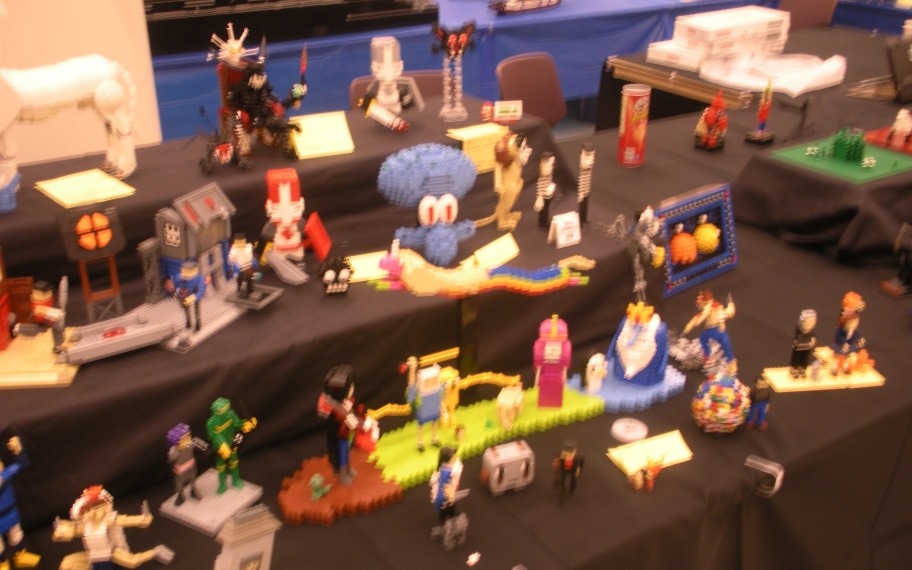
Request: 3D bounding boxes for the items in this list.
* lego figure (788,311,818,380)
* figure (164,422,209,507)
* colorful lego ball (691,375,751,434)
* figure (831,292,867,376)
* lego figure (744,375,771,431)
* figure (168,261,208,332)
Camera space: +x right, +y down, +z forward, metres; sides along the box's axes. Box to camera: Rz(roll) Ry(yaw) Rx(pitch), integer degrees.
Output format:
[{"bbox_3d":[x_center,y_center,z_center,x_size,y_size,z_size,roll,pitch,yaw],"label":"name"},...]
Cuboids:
[{"bbox_3d":[0.588,0.099,1.605,0.035,0.121,0.034,-4,25,-7],"label":"lego figure"},{"bbox_3d":[-0.370,0.245,1.297,0.050,0.126,0.044,14,29,28],"label":"figure"},{"bbox_3d":[0.422,0.191,1.514,0.090,0.090,0.090,0,26,0],"label":"colorful lego ball"},{"bbox_3d":[0.688,0.083,1.657,0.060,0.150,0.056,-14,29,-27],"label":"figure"},{"bbox_3d":[0.476,0.180,1.481,0.040,0.093,0.031,-11,27,-21],"label":"lego figure"},{"bbox_3d":[-0.401,0.020,1.415,0.053,0.107,0.045,8,26,18],"label":"figure"}]

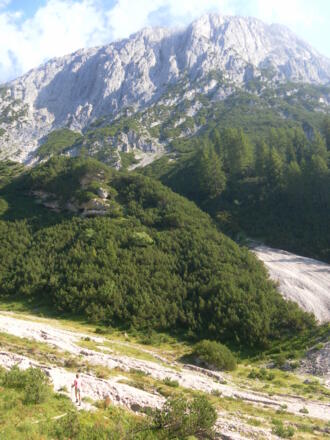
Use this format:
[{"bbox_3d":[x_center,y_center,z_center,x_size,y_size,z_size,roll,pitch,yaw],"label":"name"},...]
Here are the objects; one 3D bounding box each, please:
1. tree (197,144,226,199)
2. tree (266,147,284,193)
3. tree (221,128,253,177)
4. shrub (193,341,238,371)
[{"bbox_3d":[12.333,-12.864,118.000,7.960,14.320,7.320,0,-2,0],"label":"tree"},{"bbox_3d":[31.046,-13.908,125.000,5.210,12.360,4.790,0,-2,0],"label":"tree"},{"bbox_3d":[21.374,-20.179,133.000,9.570,14.640,8.800,0,-2,0],"label":"tree"},{"bbox_3d":[4.005,10.964,36.000,3.560,2.230,3.280,0,-2,0],"label":"shrub"}]

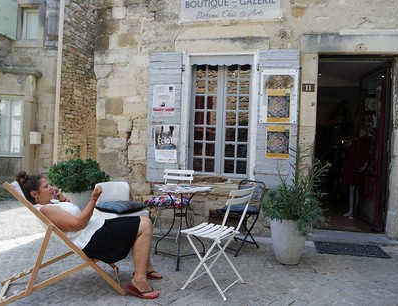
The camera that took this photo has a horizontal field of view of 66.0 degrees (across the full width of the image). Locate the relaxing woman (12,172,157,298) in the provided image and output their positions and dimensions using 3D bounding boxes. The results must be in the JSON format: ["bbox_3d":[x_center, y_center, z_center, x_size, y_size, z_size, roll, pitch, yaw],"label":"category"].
[{"bbox_3d":[-0.835,0.603,2.417,1.090,0.900,0.500,2,-1,-13],"label":"relaxing woman"}]

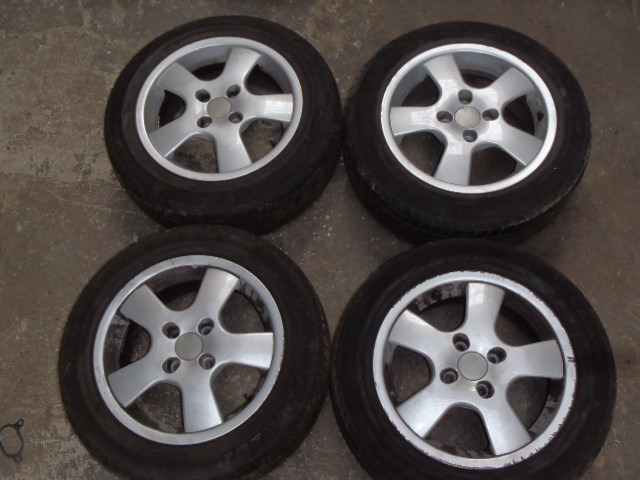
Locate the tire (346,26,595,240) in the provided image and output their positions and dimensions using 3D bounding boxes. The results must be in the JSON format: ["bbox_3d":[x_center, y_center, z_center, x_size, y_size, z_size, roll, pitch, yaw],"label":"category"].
[{"bbox_3d":[0.354,-0.258,1.744,0.598,0.189,0.598,0,68,4],"label":"tire"}]

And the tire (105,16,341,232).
[{"bbox_3d":[-0.239,-0.290,1.796,0.598,0.189,0.598,0,68,4],"label":"tire"}]

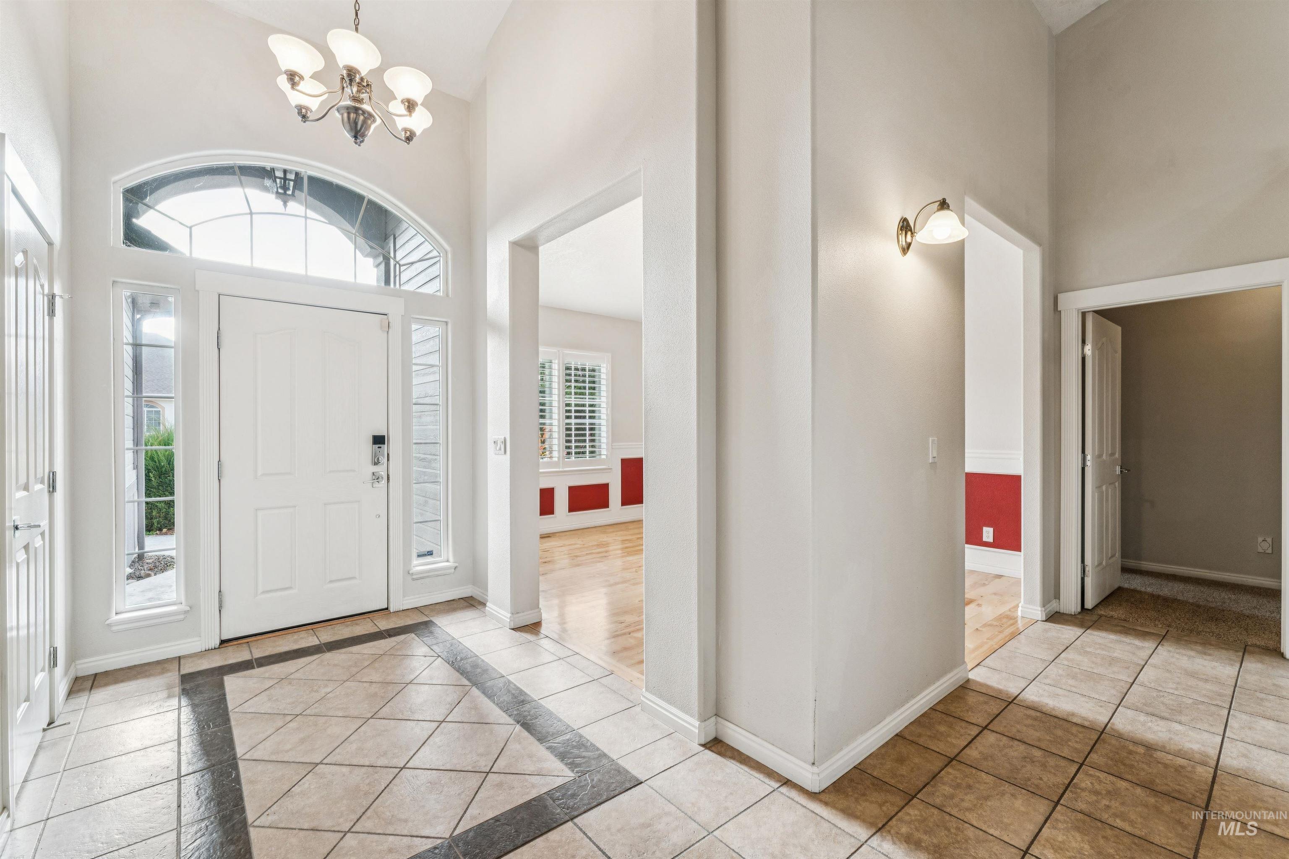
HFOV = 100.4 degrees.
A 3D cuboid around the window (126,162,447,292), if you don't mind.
[{"bbox_3d":[-2.152,-1.314,3.434,1.725,0.673,0.060,0,0,-39],"label":"window"}]

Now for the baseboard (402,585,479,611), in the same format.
[{"bbox_3d":[-1.488,1.208,3.894,0.515,0.080,0.018,0,0,-39],"label":"baseboard"}]

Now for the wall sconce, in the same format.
[{"bbox_3d":[1.176,-0.830,2.180,0.182,0.191,0.248,0,0,-39],"label":"wall sconce"}]

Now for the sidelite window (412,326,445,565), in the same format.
[{"bbox_3d":[-1.574,0.098,3.912,0.245,1.730,0.060,0,0,-39],"label":"sidelite window"}]

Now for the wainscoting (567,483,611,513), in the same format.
[{"bbox_3d":[-0.710,0.873,6.893,0.640,0.338,0.025,0,0,-39],"label":"wainscoting"}]

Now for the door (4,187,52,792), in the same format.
[{"bbox_3d":[-2.303,0.226,1.993,0.044,2.030,0.695,0,0,-39],"label":"door"}]

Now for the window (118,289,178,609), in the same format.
[{"bbox_3d":[-2.726,0.104,2.963,0.245,1.730,0.060,0,0,-39],"label":"window"}]

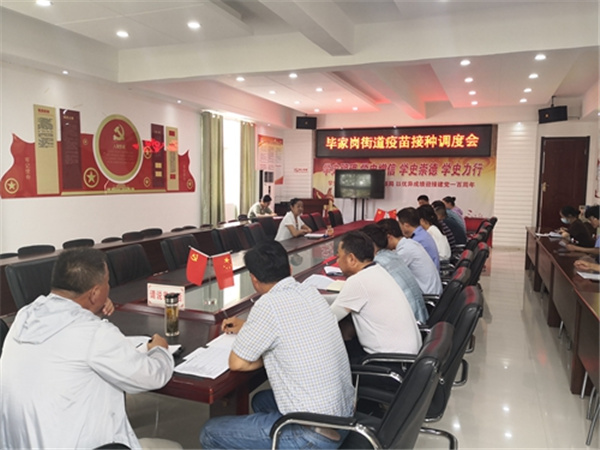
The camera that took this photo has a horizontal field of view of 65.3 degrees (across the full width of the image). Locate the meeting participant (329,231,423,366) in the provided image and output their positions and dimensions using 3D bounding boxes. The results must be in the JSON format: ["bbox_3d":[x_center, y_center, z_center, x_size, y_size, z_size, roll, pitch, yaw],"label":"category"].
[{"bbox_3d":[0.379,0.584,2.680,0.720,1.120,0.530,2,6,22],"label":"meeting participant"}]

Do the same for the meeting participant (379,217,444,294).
[{"bbox_3d":[0.841,0.562,4.133,0.800,1.230,0.520,4,6,25],"label":"meeting participant"}]

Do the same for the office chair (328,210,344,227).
[{"bbox_3d":[0.738,0.192,8.850,0.630,0.970,0.580,2,6,22],"label":"office chair"}]

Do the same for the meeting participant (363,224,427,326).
[{"bbox_3d":[0.597,0.621,3.458,0.800,1.240,0.480,4,6,25],"label":"meeting participant"}]

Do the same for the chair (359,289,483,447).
[{"bbox_3d":[0.674,0.827,2.664,0.660,0.990,0.580,3,6,23],"label":"chair"}]

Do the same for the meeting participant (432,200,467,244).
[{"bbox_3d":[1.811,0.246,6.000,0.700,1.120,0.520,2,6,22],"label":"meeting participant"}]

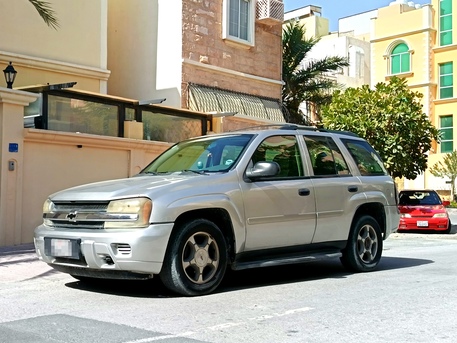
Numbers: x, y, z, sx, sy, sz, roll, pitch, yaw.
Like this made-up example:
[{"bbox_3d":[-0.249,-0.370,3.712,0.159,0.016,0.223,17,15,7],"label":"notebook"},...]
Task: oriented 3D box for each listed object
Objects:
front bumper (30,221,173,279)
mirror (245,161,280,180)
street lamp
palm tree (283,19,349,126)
[{"bbox_3d":[-1.336,0.732,6.054,1.860,0.500,0.570,-3,-4,44],"label":"front bumper"},{"bbox_3d":[0.337,-0.017,6.348,0.290,0.195,0.200,-3,-4,44],"label":"mirror"},{"bbox_3d":[-3.762,-1.633,10.900,0.230,0.480,0.230,-3,-4,44],"label":"street lamp"},{"bbox_3d":[1.936,-1.404,19.326,3.500,6.490,3.500,-3,-4,44],"label":"palm tree"}]

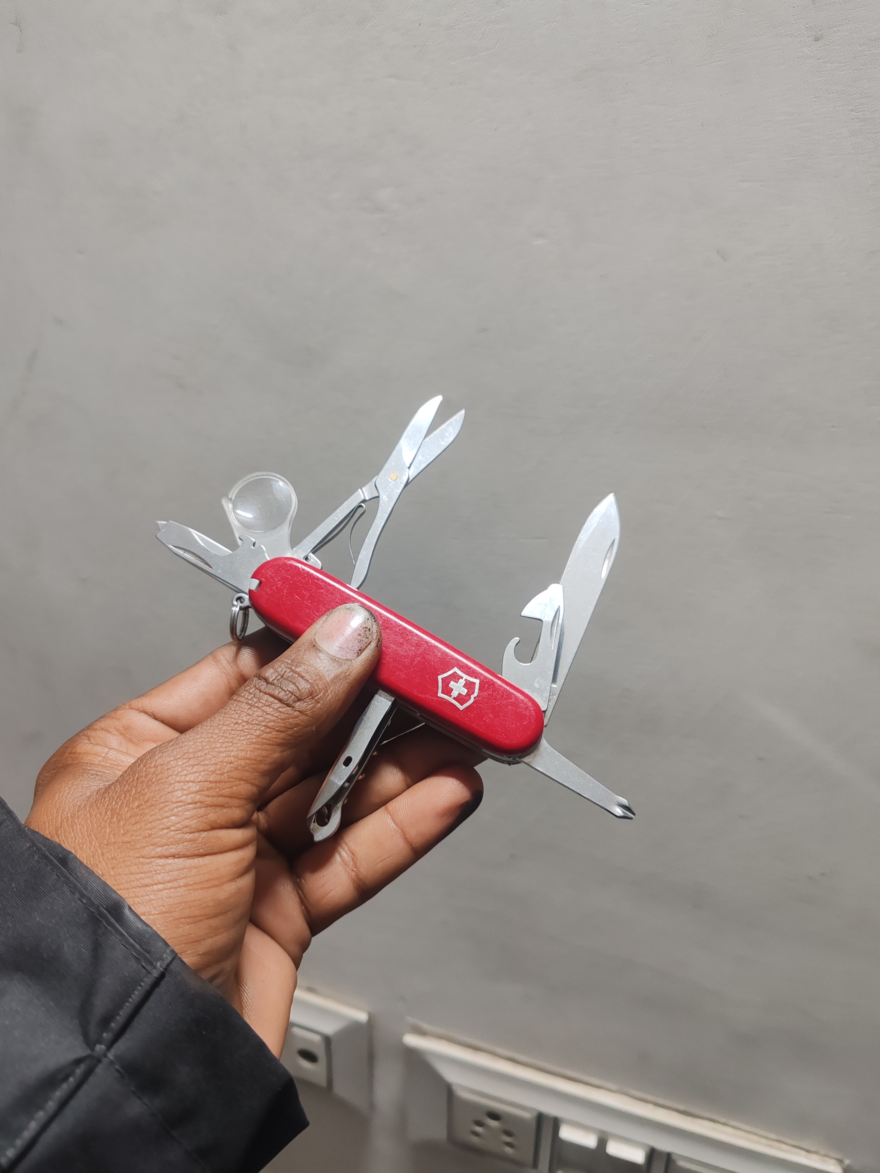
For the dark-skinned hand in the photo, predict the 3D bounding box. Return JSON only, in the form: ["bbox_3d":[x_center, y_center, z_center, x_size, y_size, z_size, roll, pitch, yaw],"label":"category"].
[{"bbox_3d":[-0.049,0.064,0.264,0.125,0.108,0.085,-45,2,-14],"label":"dark-skinned hand"}]

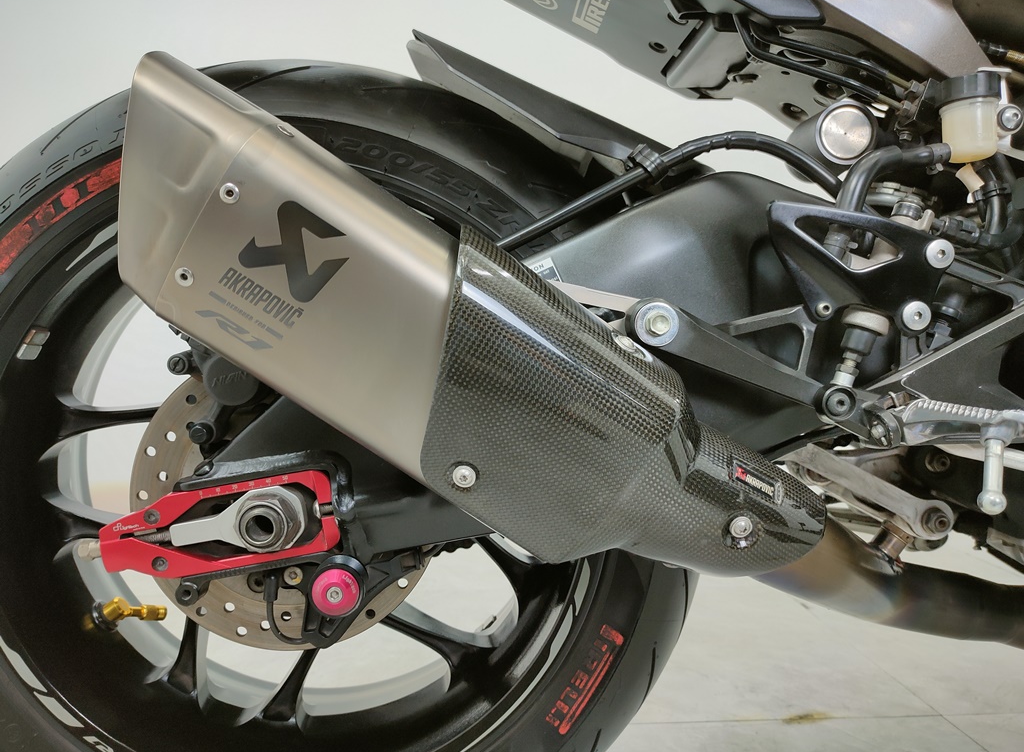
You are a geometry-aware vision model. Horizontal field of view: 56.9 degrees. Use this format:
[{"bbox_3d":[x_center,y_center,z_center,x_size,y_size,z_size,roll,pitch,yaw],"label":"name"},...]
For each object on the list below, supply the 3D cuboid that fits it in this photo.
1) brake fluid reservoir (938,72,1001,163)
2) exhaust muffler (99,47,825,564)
[{"bbox_3d":[0.338,-0.191,0.700,0.041,0.058,0.041,-2,3,-4],"label":"brake fluid reservoir"},{"bbox_3d":[-0.022,0.004,0.532,0.455,0.135,0.112,31,0,-6],"label":"exhaust muffler"}]

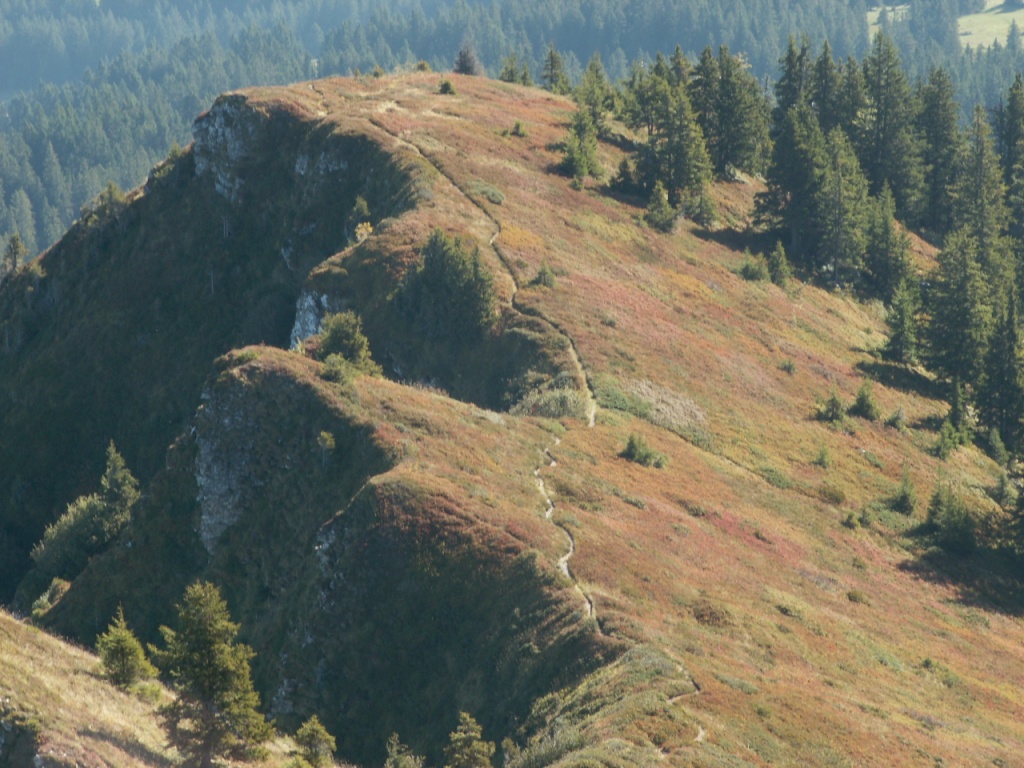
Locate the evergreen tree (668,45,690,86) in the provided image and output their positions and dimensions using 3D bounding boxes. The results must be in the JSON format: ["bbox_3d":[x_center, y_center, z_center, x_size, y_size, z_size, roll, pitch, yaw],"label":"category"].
[{"bbox_3d":[15.914,-28.169,430.000,2.660,8.327,2.527,0,13,0],"label":"evergreen tree"}]

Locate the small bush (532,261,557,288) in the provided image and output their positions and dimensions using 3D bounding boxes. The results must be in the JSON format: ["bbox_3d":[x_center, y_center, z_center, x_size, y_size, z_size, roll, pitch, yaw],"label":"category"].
[{"bbox_3d":[2.671,-9.000,372.000,1.973,2.146,1.874,0,13,0],"label":"small bush"}]

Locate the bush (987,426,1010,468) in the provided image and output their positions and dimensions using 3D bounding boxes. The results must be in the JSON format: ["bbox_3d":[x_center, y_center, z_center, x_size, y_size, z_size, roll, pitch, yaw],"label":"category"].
[{"bbox_3d":[37.620,4.830,350.000,1.860,3.000,1.760,0,10,0],"label":"bush"}]

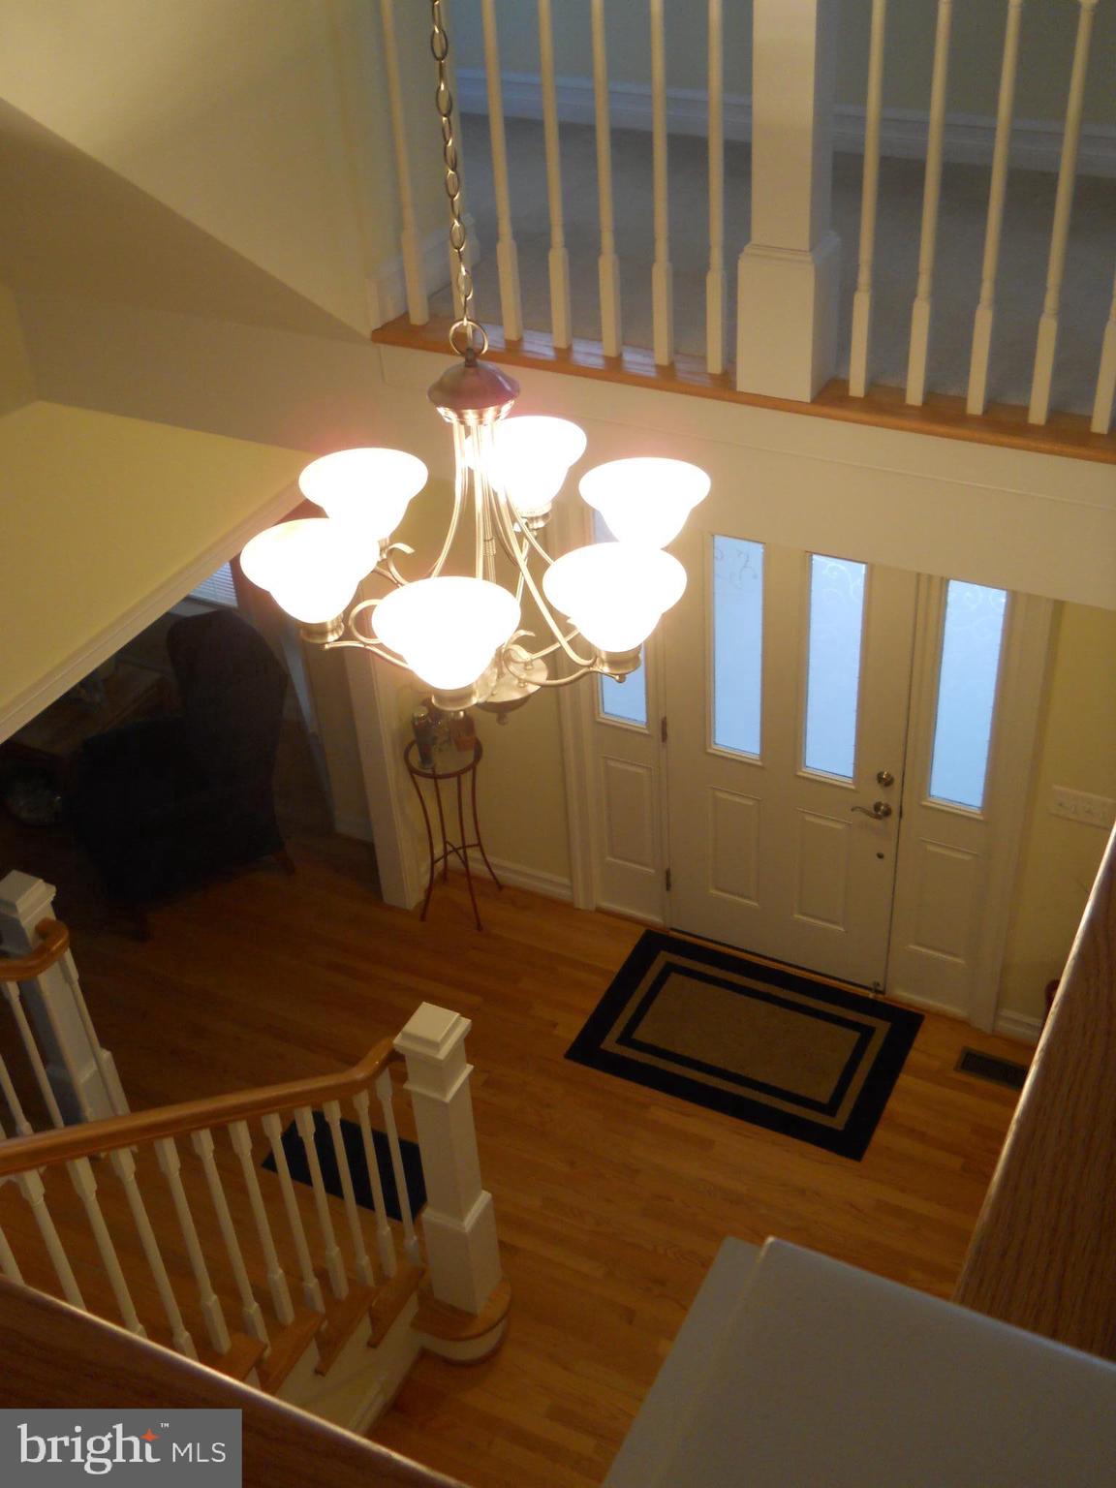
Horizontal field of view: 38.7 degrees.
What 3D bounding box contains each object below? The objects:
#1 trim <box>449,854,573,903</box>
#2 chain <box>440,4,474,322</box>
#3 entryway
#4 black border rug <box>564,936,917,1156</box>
[{"bbox_3d":[-0.216,0.554,6.839,0.630,0.125,0.022,15,42,23],"label":"trim"},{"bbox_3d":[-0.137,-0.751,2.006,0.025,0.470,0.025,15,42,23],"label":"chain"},{"bbox_3d":[0.804,0.033,5.751,1.780,2.140,0.130,15,42,23],"label":"entryway"},{"bbox_3d":[0.717,1.120,6.106,1.175,0.010,0.738,15,42,23],"label":"black border rug"}]

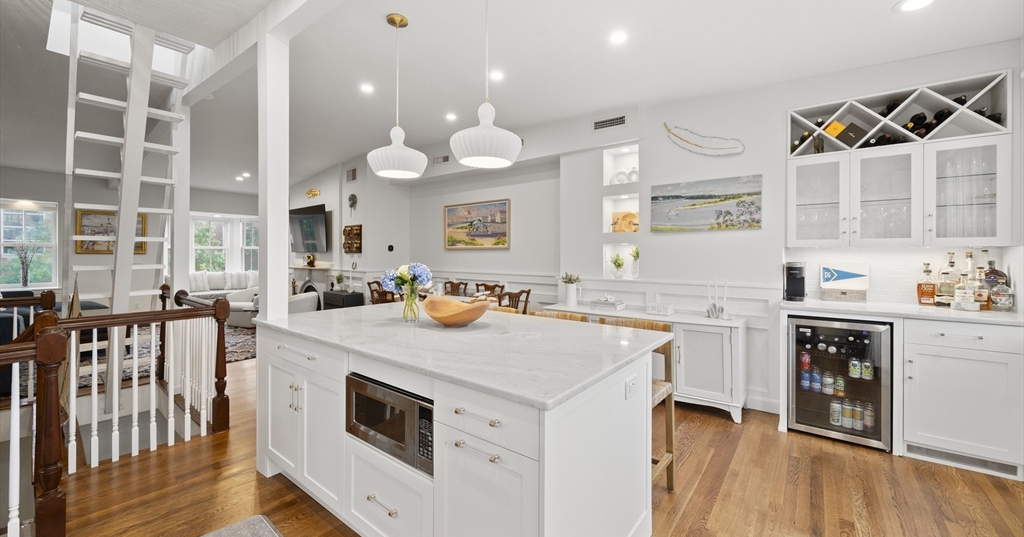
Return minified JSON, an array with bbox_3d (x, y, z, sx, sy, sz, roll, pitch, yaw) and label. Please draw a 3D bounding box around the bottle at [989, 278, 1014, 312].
[{"bbox_3d":[3.262,0.173,2.458,0.095,0.227,0.090,1,2,41],"label":"bottle"}]

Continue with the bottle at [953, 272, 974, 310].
[{"bbox_3d":[3.103,0.157,2.537,0.088,0.246,0.080,1,2,41],"label":"bottle"}]

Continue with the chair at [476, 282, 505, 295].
[{"bbox_3d":[-0.419,0.662,4.159,0.500,0.940,0.540,1,2,36],"label":"chair"}]

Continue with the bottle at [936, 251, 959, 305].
[{"bbox_3d":[3.089,0.081,2.608,0.100,0.388,0.090,1,2,41],"label":"bottle"}]

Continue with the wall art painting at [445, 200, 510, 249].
[{"bbox_3d":[-0.529,-0.617,5.391,1.270,0.690,0.040,1,2,36],"label":"wall art painting"}]

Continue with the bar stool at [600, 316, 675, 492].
[{"bbox_3d":[0.598,0.780,2.028,0.430,0.940,0.460,1,2,37],"label":"bar stool"}]

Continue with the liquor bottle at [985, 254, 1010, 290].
[{"bbox_3d":[3.214,0.113,2.469,0.120,0.330,0.090,1,2,43],"label":"liquor bottle"}]

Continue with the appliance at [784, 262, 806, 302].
[{"bbox_3d":[2.336,0.103,3.045,0.118,0.310,0.280,1,2,37],"label":"appliance"}]

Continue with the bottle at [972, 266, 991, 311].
[{"bbox_3d":[3.124,0.133,2.462,0.080,0.290,0.077,1,2,43],"label":"bottle"}]

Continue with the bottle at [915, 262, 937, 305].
[{"bbox_3d":[3.002,0.117,2.676,0.100,0.305,0.080,1,2,43],"label":"bottle"}]

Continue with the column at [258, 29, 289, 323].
[{"bbox_3d":[-1.482,-0.549,2.304,0.135,1.740,0.130,1,2,37],"label":"column"}]

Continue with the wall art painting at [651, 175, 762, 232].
[{"bbox_3d":[1.720,-0.562,3.337,0.905,0.457,0.035,1,2,37],"label":"wall art painting"}]

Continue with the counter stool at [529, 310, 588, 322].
[{"bbox_3d":[0.172,0.755,2.272,0.445,0.945,0.490,1,2,36],"label":"counter stool"}]

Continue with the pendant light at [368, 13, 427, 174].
[{"bbox_3d":[-0.694,-1.036,2.236,0.368,0.960,0.368,1,2,37],"label":"pendant light"}]

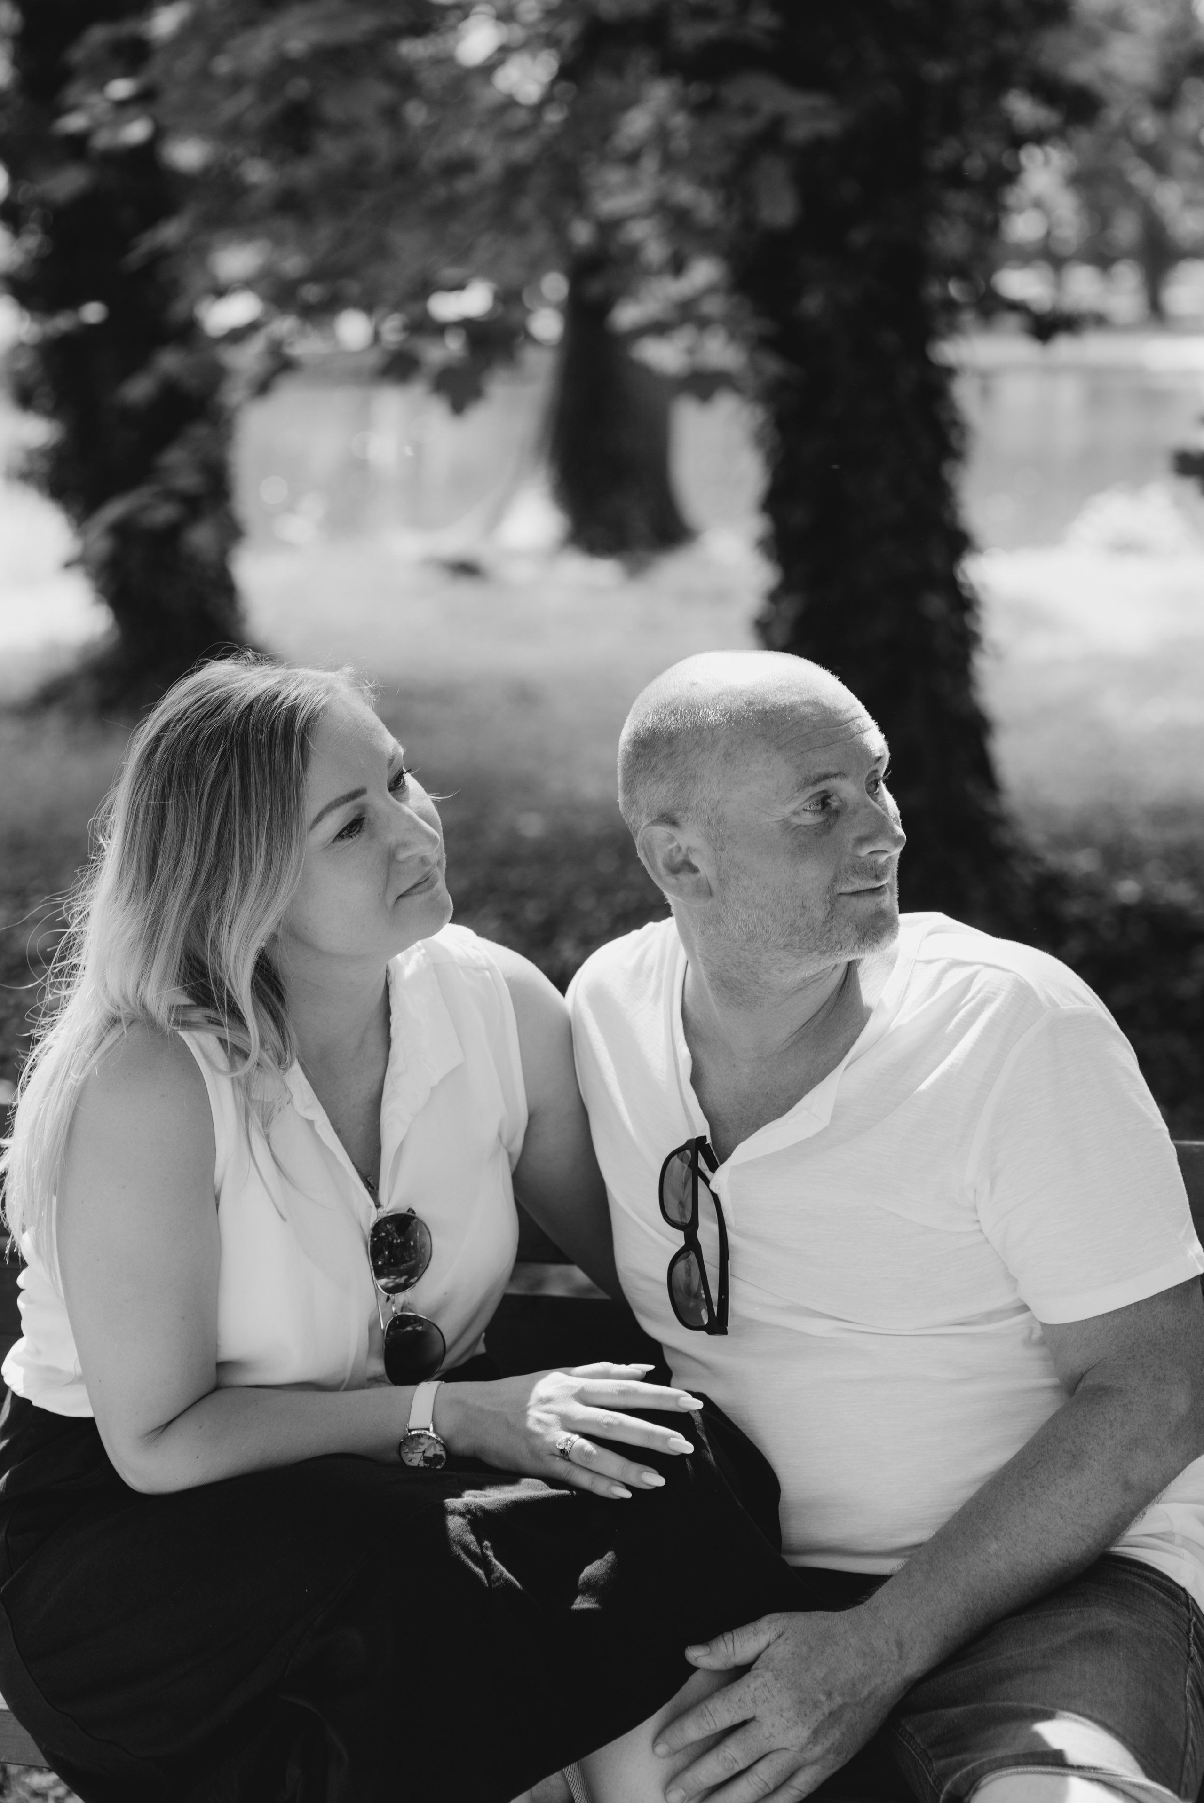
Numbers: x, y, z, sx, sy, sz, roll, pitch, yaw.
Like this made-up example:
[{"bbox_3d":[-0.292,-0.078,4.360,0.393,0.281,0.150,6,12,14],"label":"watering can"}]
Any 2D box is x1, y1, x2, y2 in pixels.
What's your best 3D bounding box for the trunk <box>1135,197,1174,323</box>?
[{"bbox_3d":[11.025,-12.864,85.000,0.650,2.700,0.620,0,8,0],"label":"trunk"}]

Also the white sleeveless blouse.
[{"bbox_3d":[-0.244,0.195,3.120,0.380,0.380,0.270,-7,23,-39],"label":"white sleeveless blouse"}]

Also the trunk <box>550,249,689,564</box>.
[{"bbox_3d":[0.089,-2.528,21.500,0.680,1.580,0.660,0,8,0],"label":"trunk"}]

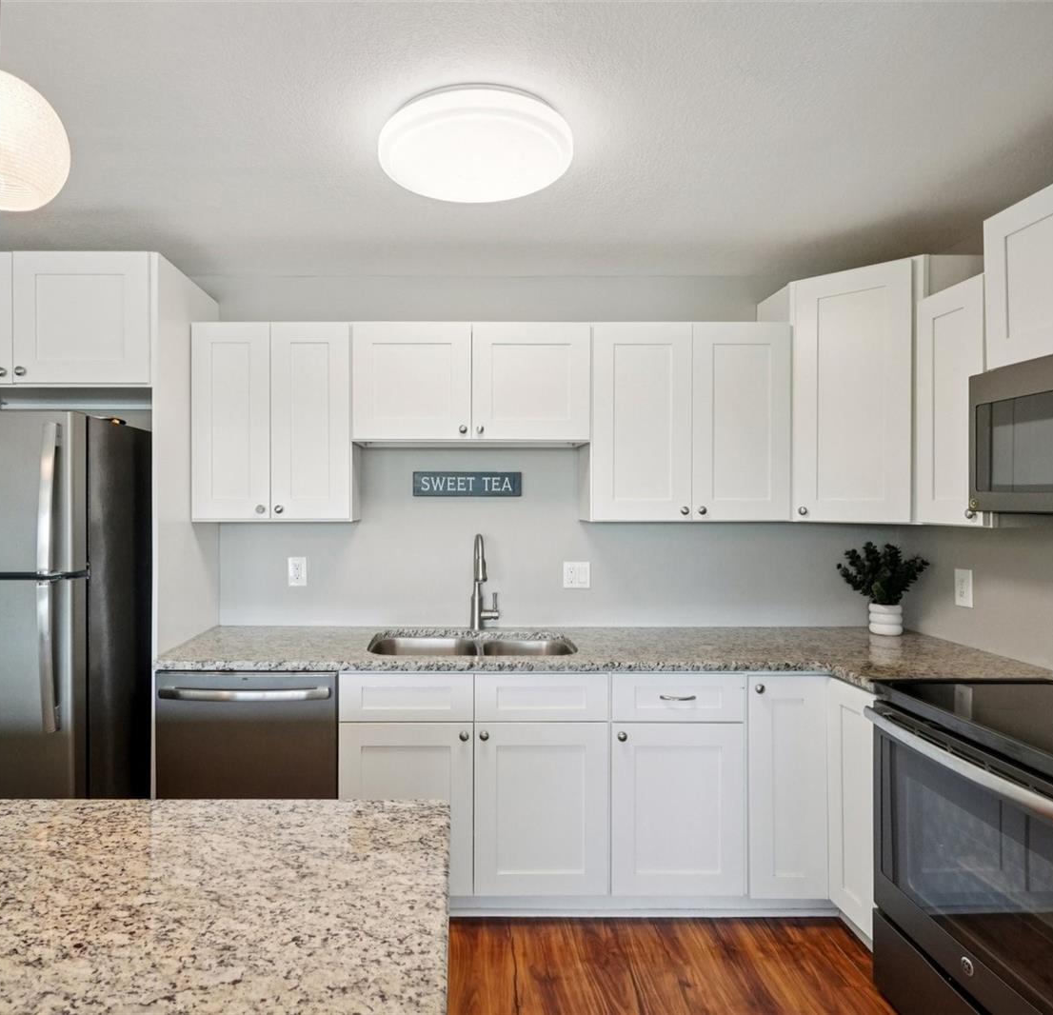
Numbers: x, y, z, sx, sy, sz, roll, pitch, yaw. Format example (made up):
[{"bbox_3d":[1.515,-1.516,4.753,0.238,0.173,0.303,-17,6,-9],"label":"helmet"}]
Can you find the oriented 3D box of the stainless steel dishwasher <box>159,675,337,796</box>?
[{"bbox_3d":[-0.935,0.975,2.400,0.605,0.850,0.620,0,0,-3],"label":"stainless steel dishwasher"}]

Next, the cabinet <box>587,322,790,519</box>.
[{"bbox_3d":[0.624,-0.329,2.590,0.768,0.764,0.320,0,0,0],"label":"cabinet"}]

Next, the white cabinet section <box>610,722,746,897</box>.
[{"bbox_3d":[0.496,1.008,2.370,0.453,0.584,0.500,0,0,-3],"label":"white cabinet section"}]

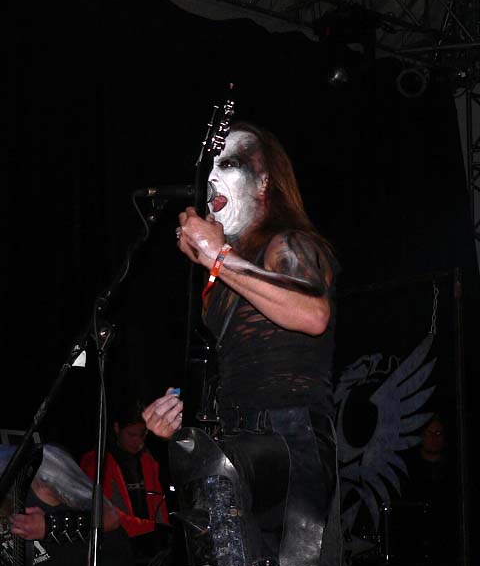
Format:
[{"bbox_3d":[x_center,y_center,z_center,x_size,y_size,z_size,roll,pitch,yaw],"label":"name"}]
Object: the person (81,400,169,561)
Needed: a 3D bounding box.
[{"bbox_3d":[-0.625,1.404,4.886,0.540,1.600,0.420,9,-17,-25],"label":"person"}]

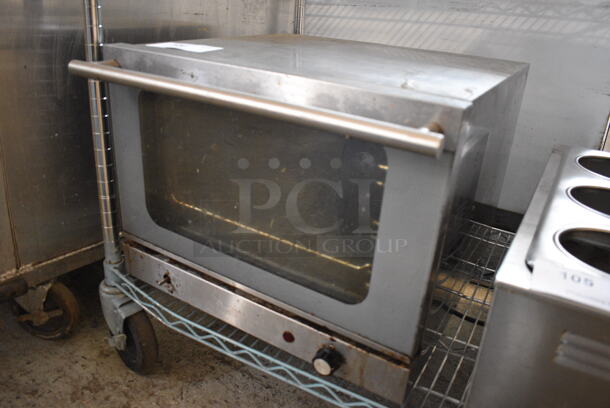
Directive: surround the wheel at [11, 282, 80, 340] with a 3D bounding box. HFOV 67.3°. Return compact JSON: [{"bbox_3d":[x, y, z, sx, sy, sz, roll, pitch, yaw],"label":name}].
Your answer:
[{"bbox_3d":[-0.501,0.192,0.884,0.126,0.138,0.062,6,22,3],"label":"wheel"}]

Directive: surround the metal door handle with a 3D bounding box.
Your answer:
[{"bbox_3d":[-0.082,-0.117,0.495,0.473,0.019,0.064,17,26,25],"label":"metal door handle"}]

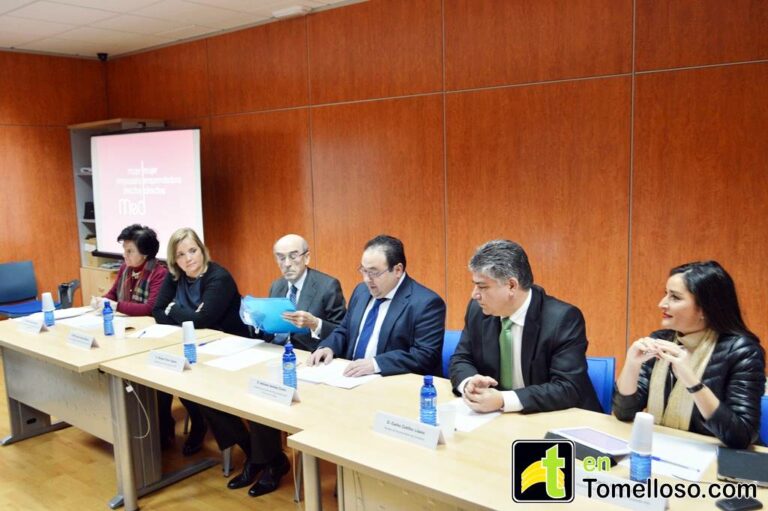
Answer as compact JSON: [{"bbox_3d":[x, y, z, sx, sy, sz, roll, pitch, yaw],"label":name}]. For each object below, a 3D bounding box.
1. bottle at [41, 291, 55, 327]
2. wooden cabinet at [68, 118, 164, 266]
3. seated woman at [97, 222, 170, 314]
[{"bbox_3d":[-2.016,0.324,4.237,0.068,0.210,0.068,5,10,40],"label":"bottle"},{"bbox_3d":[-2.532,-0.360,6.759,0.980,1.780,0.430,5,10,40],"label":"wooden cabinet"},{"bbox_3d":[-1.610,0.445,4.444,0.700,1.250,0.530,-9,10,-44],"label":"seated woman"}]

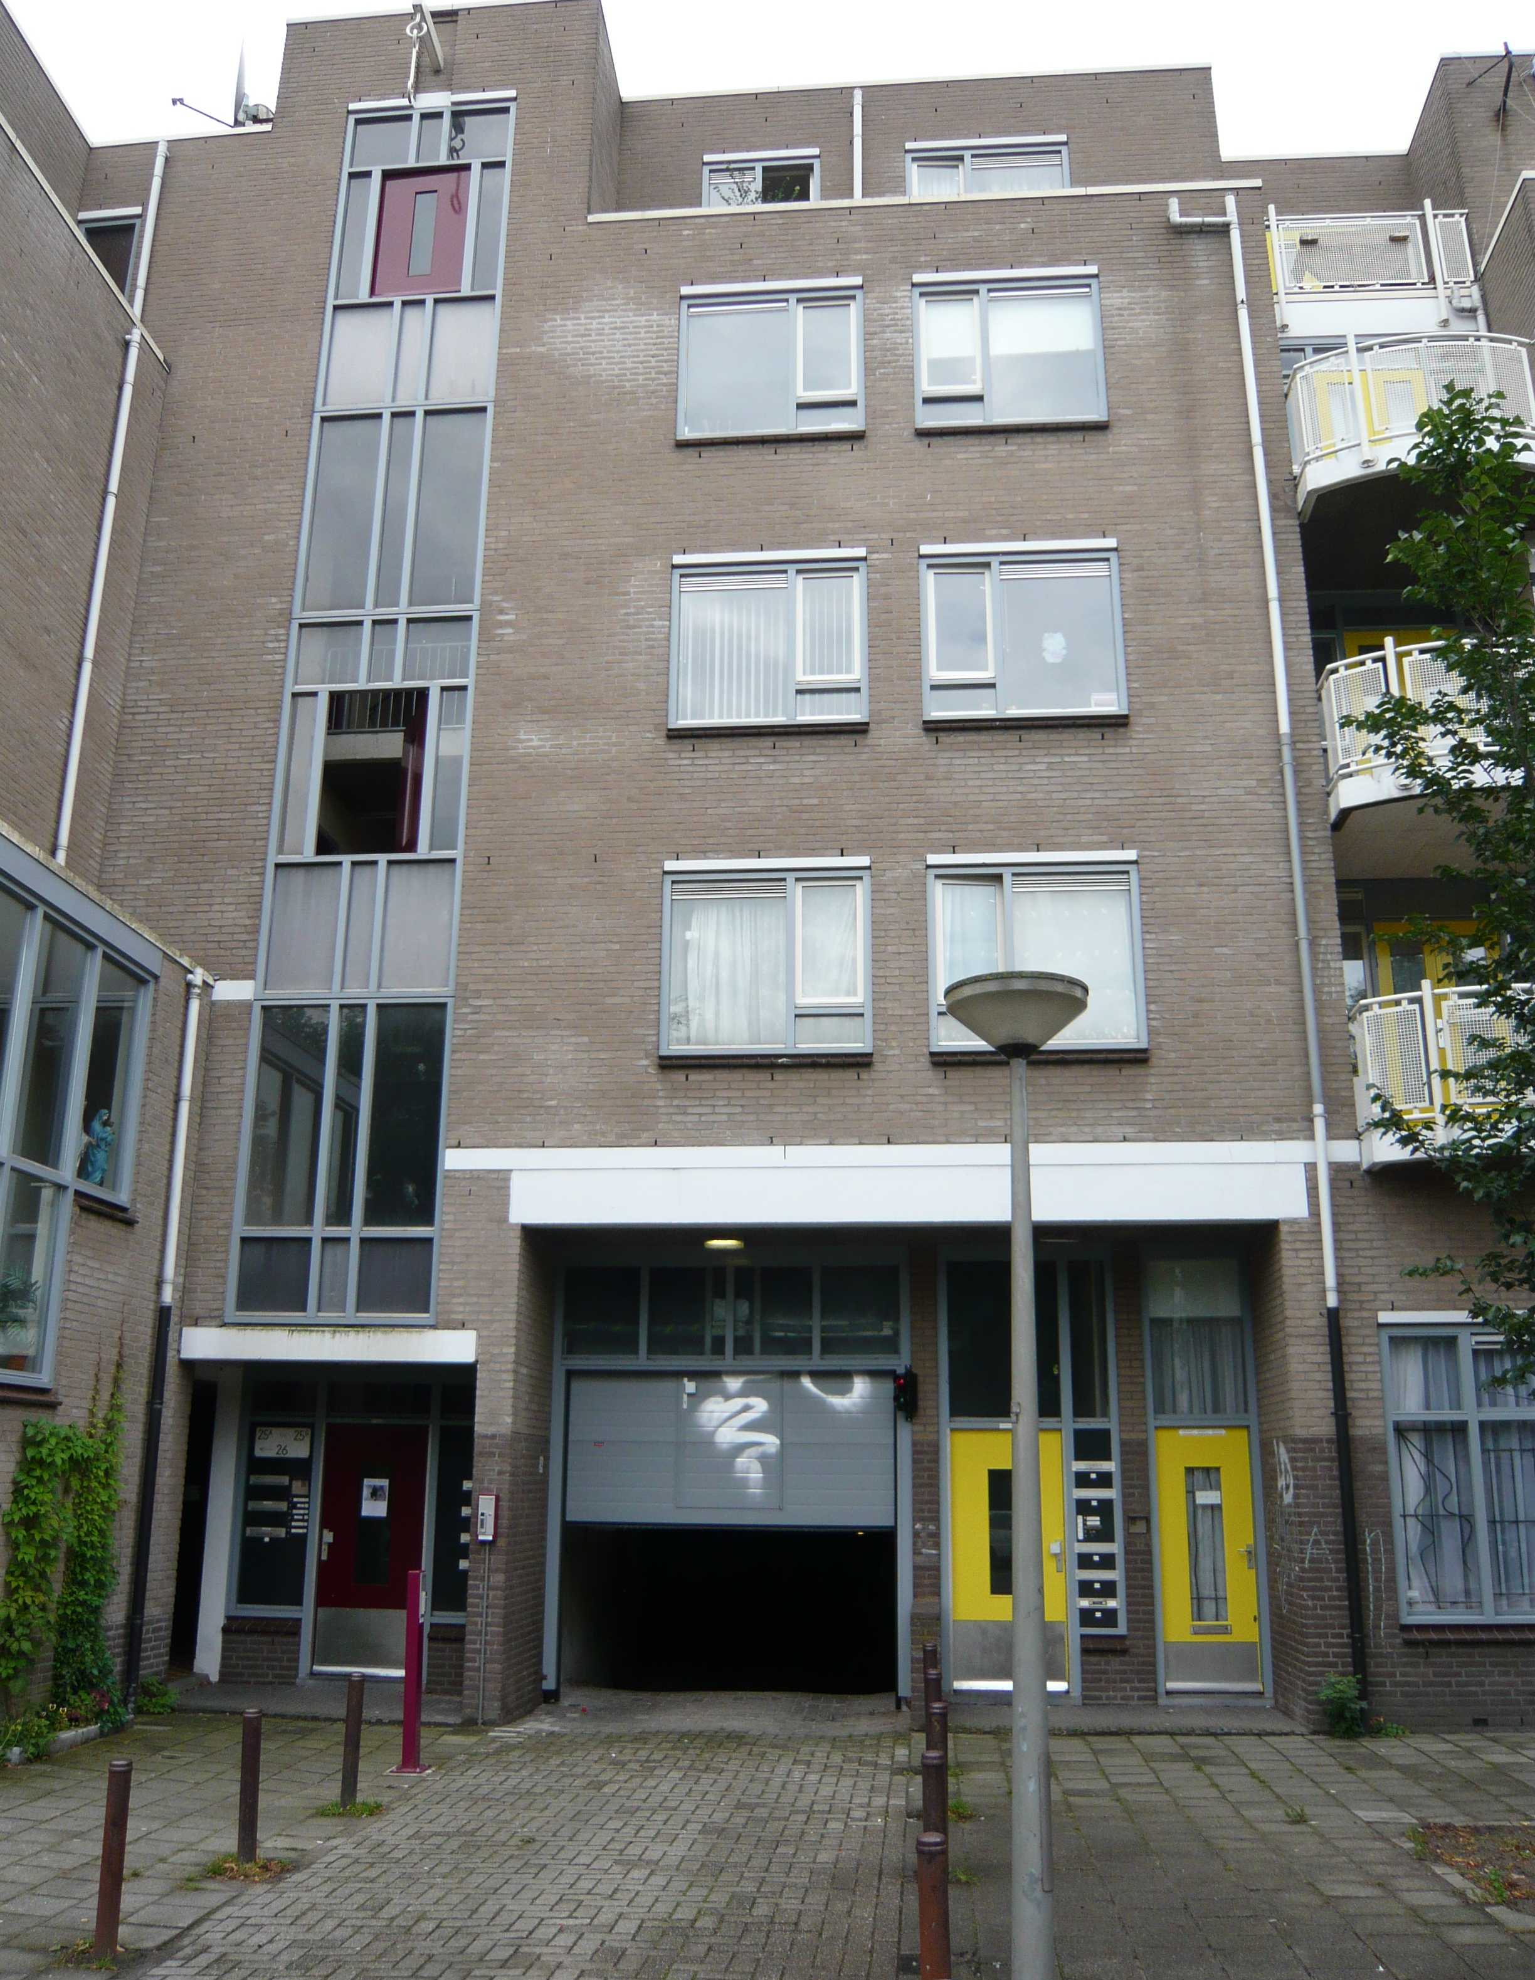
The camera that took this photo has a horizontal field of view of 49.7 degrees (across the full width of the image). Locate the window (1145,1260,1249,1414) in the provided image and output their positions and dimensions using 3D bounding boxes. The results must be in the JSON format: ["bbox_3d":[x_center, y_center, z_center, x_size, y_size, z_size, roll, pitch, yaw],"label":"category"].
[{"bbox_3d":[3.393,2.733,13.041,0.795,1.253,0.100,-1,-16,5],"label":"window"}]

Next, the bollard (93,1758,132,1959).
[{"bbox_3d":[-2.265,3.011,5.742,0.085,0.650,0.085,-1,-16,5],"label":"bollard"}]

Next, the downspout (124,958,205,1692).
[{"bbox_3d":[-4.403,2.413,12.131,0.140,5.480,0.140,-1,-16,5],"label":"downspout"}]

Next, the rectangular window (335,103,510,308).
[{"bbox_3d":[-3.181,-7.290,15.314,1.604,2.222,0.130,-1,-16,5],"label":"rectangular window"}]

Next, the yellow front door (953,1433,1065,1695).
[{"bbox_3d":[1.877,4.423,12.863,0.876,1.956,0.070,-1,-16,5],"label":"yellow front door"}]

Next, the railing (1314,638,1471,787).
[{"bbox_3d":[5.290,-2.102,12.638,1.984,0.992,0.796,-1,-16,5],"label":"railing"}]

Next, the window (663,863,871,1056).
[{"bbox_3d":[-0.002,-0.252,12.937,1.651,1.587,0.120,-1,-16,5],"label":"window"}]

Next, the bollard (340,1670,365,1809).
[{"bbox_3d":[-2.191,3.975,8.775,0.092,0.685,0.092,-1,-16,5],"label":"bollard"}]

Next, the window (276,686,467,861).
[{"bbox_3d":[-3.239,-1.795,13.668,1.585,1.529,0.120,-1,-16,5],"label":"window"}]

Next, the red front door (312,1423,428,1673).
[{"bbox_3d":[-3.166,4.457,13.218,0.883,1.956,0.070,-1,-16,5],"label":"red front door"}]

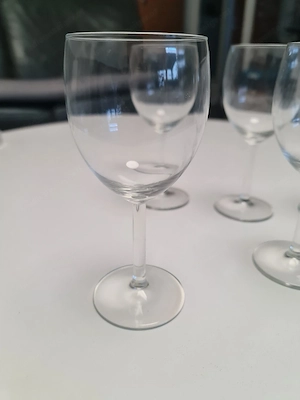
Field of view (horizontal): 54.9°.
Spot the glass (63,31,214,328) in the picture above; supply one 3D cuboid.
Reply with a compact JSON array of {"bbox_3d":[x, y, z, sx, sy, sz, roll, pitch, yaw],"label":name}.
[{"bbox_3d":[-0.007,-0.005,0.192,0.082,0.180,0.082,0,27,0],"label":"glass"}]

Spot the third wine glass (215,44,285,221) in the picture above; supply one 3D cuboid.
[{"bbox_3d":[0.118,-0.071,0.324,0.082,0.180,0.082,0,27,0],"label":"third wine glass"}]

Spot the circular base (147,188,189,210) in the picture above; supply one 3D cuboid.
[{"bbox_3d":[0.016,-0.008,0.387,0.072,0.010,0.072,0,27,0],"label":"circular base"}]

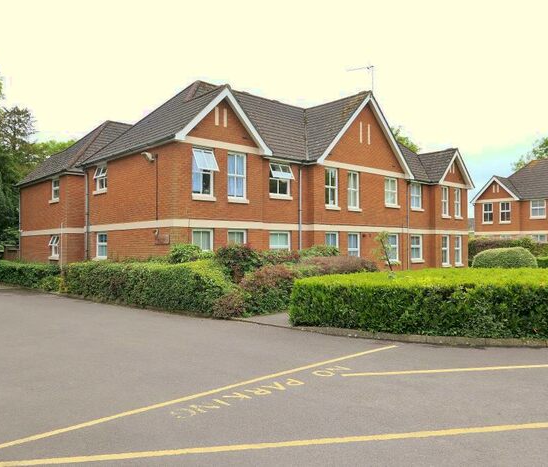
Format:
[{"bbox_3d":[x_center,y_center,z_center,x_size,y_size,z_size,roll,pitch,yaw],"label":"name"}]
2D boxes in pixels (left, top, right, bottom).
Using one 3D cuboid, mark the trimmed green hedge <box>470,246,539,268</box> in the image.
[{"bbox_3d":[9.922,1.333,19.972,2.650,1.480,2.500,0,-1,0],"label":"trimmed green hedge"}]

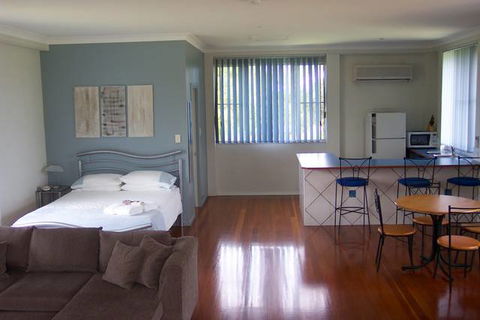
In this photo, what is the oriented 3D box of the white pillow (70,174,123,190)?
[{"bbox_3d":[-2.096,0.320,7.445,0.739,0.183,0.460,-1,6,2],"label":"white pillow"}]

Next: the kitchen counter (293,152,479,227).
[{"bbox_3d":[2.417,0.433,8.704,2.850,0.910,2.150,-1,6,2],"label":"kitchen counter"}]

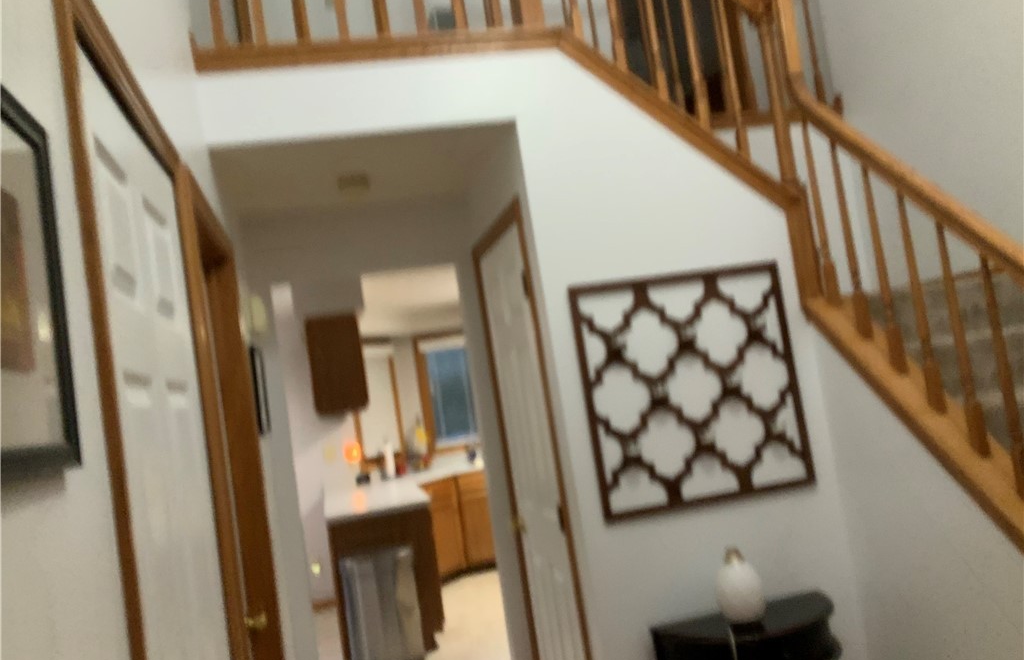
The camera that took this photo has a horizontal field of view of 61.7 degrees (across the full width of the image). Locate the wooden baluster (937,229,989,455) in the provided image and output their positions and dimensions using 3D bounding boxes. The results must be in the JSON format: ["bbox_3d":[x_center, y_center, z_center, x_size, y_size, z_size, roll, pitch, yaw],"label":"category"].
[{"bbox_3d":[1.206,0.014,2.306,0.033,0.645,0.033,-8,-5,-13],"label":"wooden baluster"}]

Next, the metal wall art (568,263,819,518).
[{"bbox_3d":[0.595,0.186,2.773,0.735,0.745,0.022,-8,-4,-13],"label":"metal wall art"}]

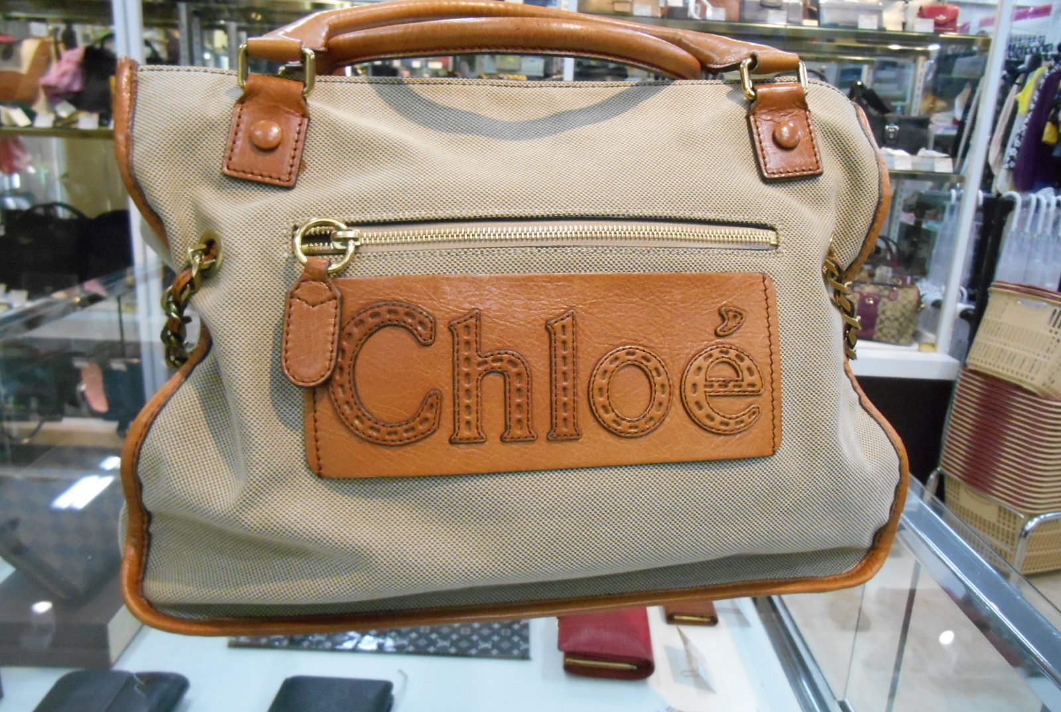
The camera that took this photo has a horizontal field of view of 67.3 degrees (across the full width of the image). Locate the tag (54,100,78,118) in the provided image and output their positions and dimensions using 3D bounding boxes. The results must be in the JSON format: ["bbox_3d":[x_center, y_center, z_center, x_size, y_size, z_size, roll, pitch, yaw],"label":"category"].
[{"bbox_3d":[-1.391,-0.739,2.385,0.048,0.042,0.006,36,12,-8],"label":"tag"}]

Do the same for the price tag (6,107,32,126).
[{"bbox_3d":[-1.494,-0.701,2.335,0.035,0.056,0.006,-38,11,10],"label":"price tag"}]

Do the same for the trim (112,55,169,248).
[{"bbox_3d":[-0.200,-0.103,0.408,0.025,0.097,0.022,-3,-2,0],"label":"trim"}]

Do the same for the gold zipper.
[{"bbox_3d":[0.008,-0.059,0.423,0.260,0.030,0.016,-1,-2,-8],"label":"gold zipper"}]

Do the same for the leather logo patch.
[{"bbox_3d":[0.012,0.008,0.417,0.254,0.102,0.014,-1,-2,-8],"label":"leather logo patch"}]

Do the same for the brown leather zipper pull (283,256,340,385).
[{"bbox_3d":[-0.101,-0.016,0.371,0.025,0.060,0.008,5,3,2],"label":"brown leather zipper pull"}]

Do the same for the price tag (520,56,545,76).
[{"bbox_3d":[0.006,-0.866,2.377,0.074,0.061,0.008,2,15,0],"label":"price tag"}]

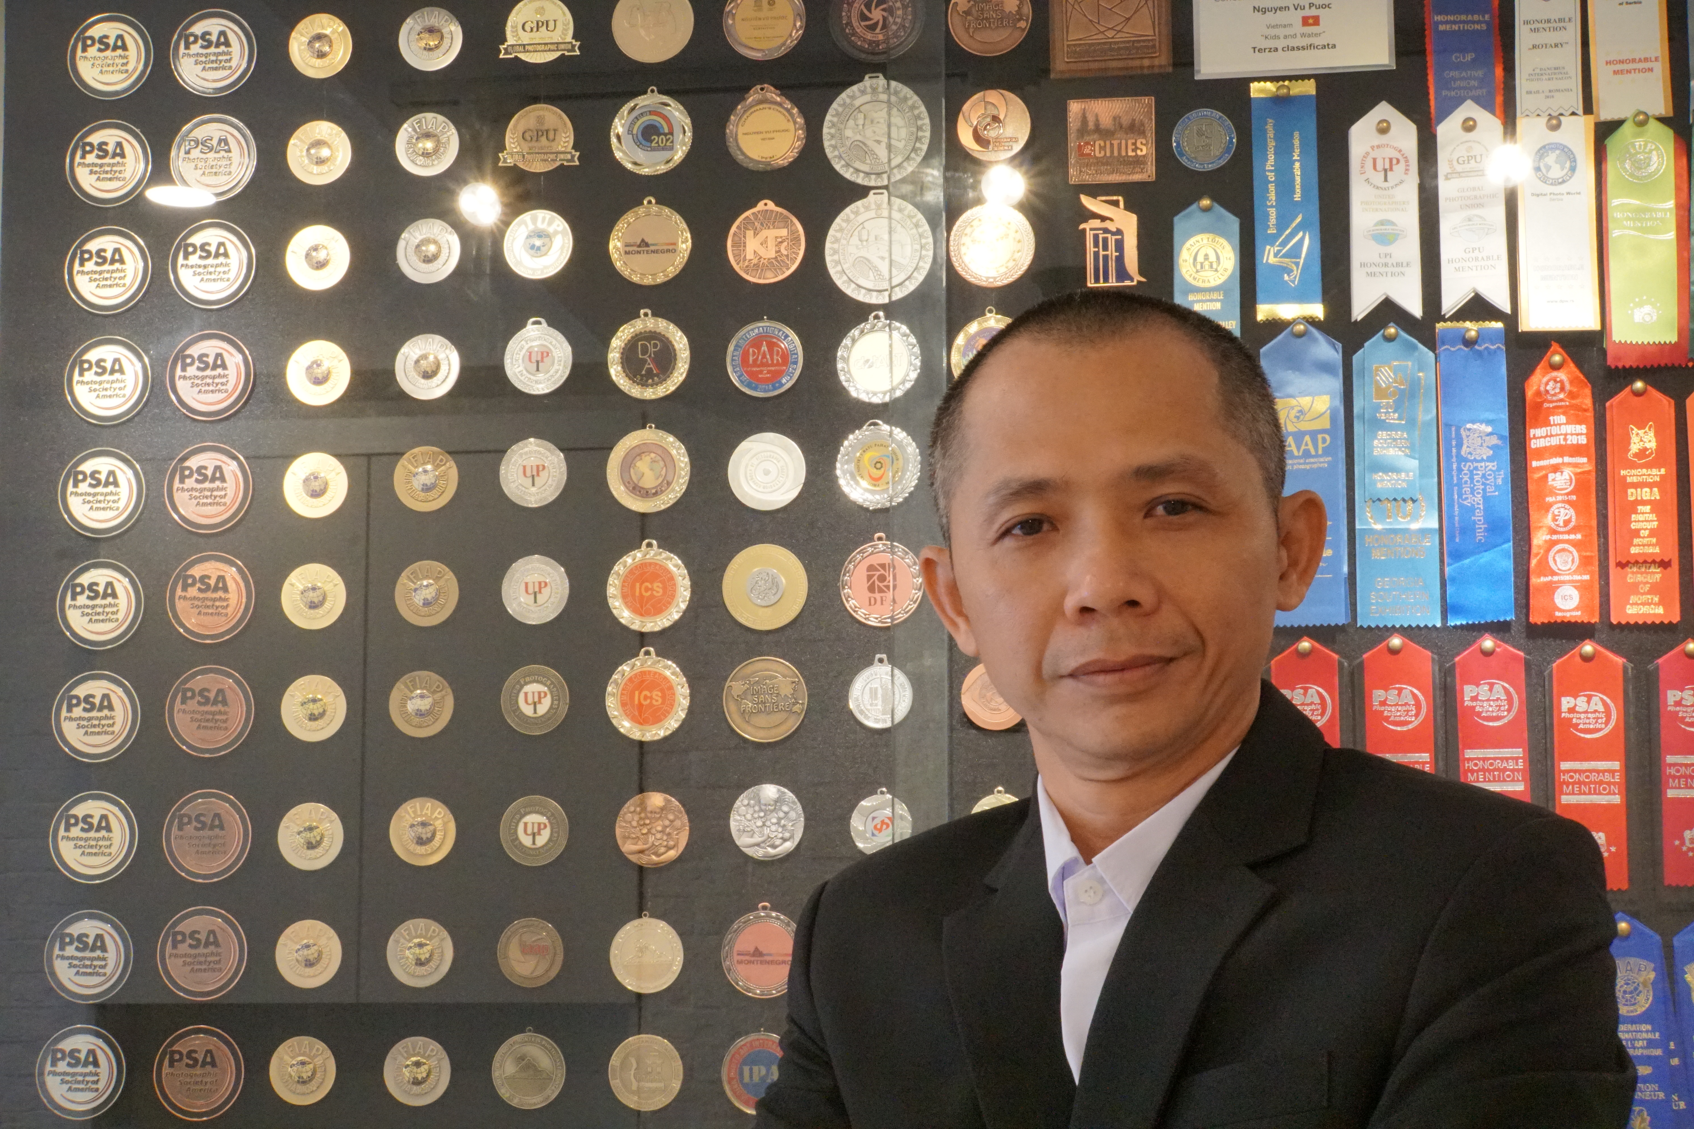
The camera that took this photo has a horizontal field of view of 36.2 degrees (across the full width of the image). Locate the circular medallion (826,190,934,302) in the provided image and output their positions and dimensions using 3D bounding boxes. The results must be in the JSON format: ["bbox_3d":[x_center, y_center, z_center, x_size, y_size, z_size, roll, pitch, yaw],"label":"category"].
[{"bbox_3d":[0.024,-0.237,1.930,0.081,0.084,0.005,-1,-6,7],"label":"circular medallion"}]

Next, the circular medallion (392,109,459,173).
[{"bbox_3d":[-0.317,-0.317,1.952,0.050,0.050,0.005,-1,-7,7],"label":"circular medallion"}]

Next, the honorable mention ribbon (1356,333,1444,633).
[{"bbox_3d":[0.406,-0.067,1.909,0.060,0.227,0.006,-1,-6,7],"label":"honorable mention ribbon"}]

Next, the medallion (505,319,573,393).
[{"bbox_3d":[-0.244,-0.165,2.047,0.056,0.060,0.005,-1,-7,7],"label":"medallion"}]

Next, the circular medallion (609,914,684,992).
[{"bbox_3d":[-0.144,0.280,1.860,0.054,0.058,0.004,-1,-7,7],"label":"circular medallion"}]

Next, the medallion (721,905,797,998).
[{"bbox_3d":[-0.059,0.276,1.849,0.061,0.068,0.004,-1,-7,7],"label":"medallion"}]

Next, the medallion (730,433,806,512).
[{"bbox_3d":[-0.063,-0.073,2.013,0.060,0.061,0.005,-1,-7,7],"label":"medallion"}]

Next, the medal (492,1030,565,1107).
[{"bbox_3d":[-0.239,0.379,1.944,0.057,0.061,0.005,-1,-6,7],"label":"medal"}]

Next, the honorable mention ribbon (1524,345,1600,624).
[{"bbox_3d":[0.517,-0.060,1.871,0.049,0.205,0.008,0,-6,7],"label":"honorable mention ribbon"}]

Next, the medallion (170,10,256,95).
[{"bbox_3d":[-0.498,-0.402,2.031,0.070,0.070,0.007,-1,-7,7],"label":"medallion"}]

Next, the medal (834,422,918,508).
[{"bbox_3d":[0.024,-0.075,1.933,0.064,0.067,0.005,-1,-7,7],"label":"medal"}]

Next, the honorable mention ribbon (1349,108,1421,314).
[{"bbox_3d":[0.402,-0.264,1.931,0.051,0.167,0.006,-1,-6,7],"label":"honorable mention ribbon"}]

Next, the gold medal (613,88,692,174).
[{"bbox_3d":[-0.148,-0.329,1.962,0.060,0.066,0.005,-1,-6,7],"label":"gold medal"}]

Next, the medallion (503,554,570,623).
[{"bbox_3d":[-0.244,0.019,2.026,0.054,0.055,0.005,-1,-7,7],"label":"medallion"}]

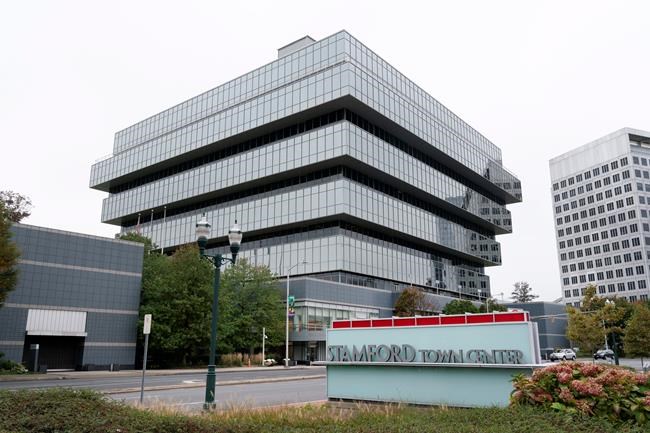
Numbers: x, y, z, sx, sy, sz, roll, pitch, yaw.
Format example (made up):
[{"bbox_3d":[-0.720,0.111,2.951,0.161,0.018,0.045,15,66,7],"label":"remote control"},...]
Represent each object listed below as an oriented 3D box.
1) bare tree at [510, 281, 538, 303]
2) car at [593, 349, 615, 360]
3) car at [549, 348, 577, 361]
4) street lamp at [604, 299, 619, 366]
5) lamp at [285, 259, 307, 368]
[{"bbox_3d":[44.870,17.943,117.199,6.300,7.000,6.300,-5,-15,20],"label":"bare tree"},{"bbox_3d":[44.198,21.870,82.707,4.700,1.480,1.820,12,-18,-39],"label":"car"},{"bbox_3d":[34.347,19.977,75.440,4.550,1.620,1.850,12,-18,-39],"label":"car"},{"bbox_3d":[24.906,9.984,45.255,1.400,5.820,0.450,12,-18,-39],"label":"street lamp"},{"bbox_3d":[-2.313,8.051,43.750,2.500,8.850,0.450,-13,-20,43],"label":"lamp"}]

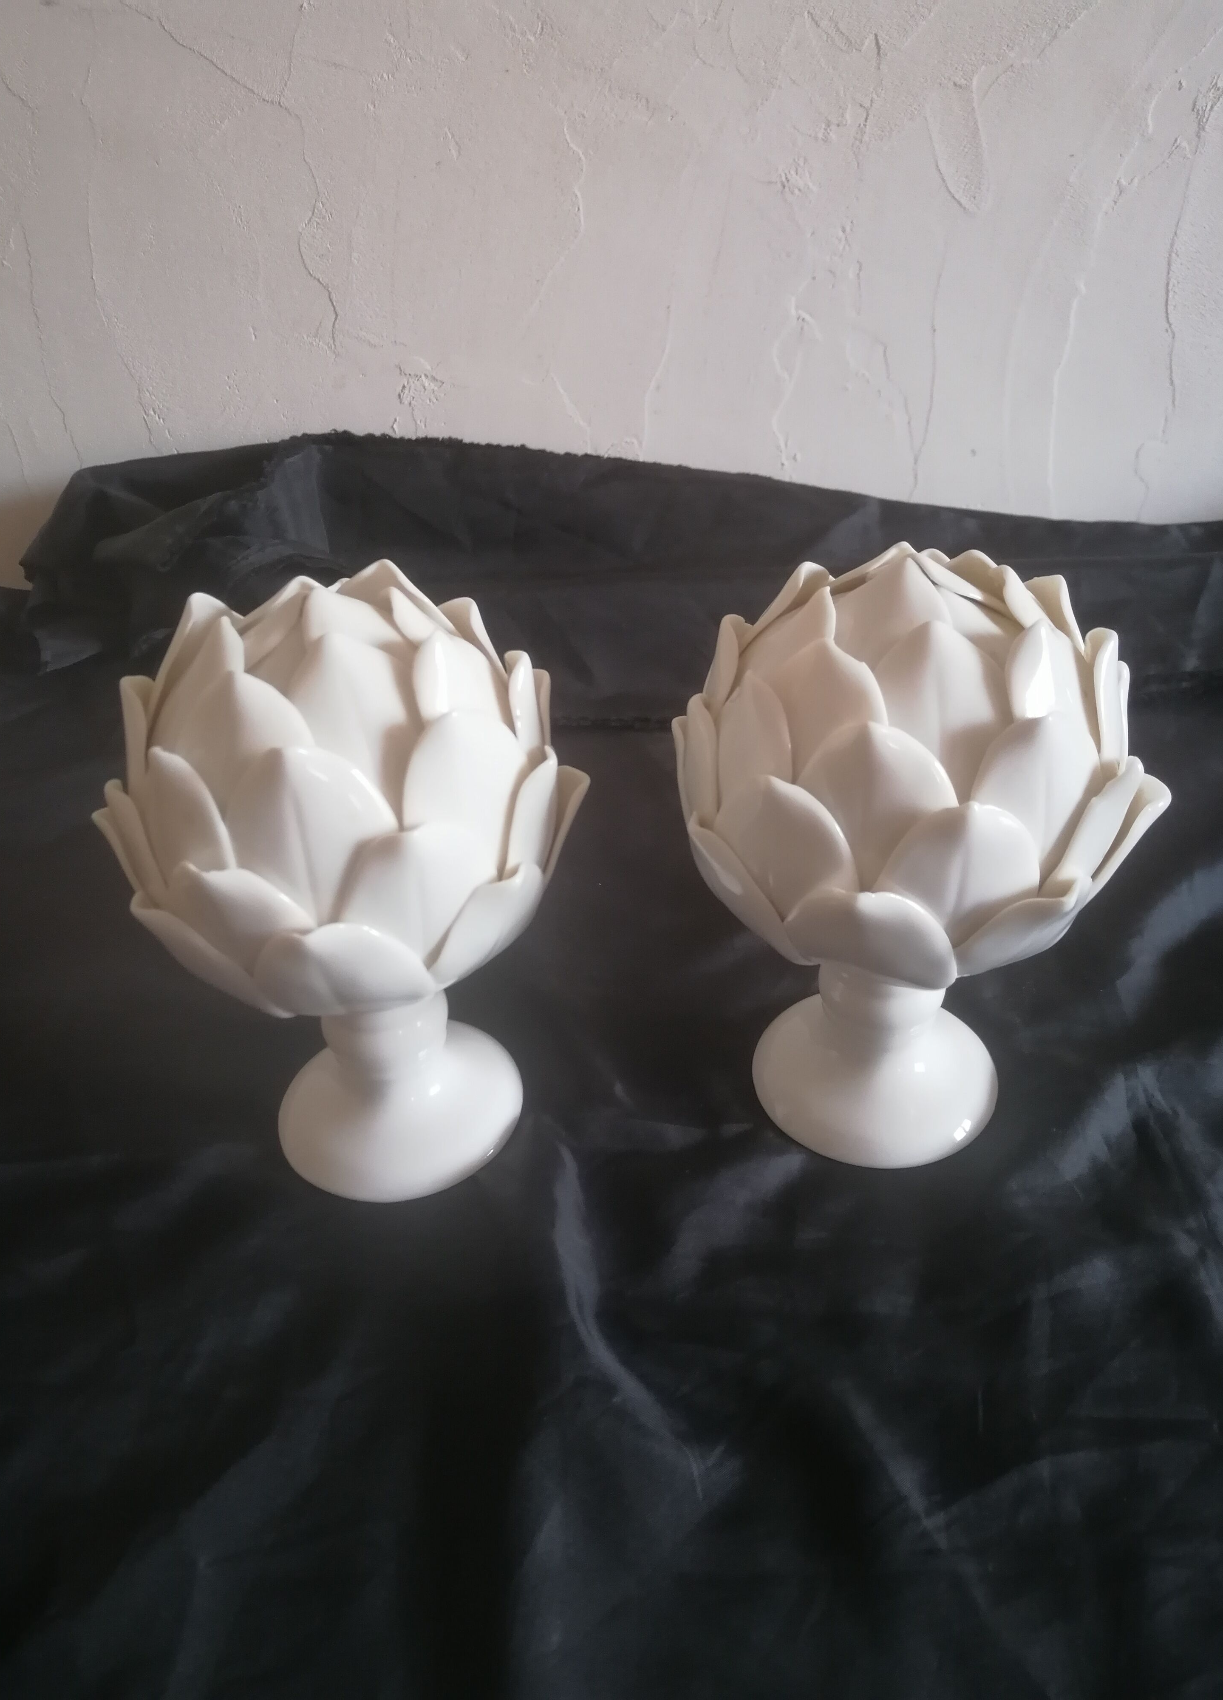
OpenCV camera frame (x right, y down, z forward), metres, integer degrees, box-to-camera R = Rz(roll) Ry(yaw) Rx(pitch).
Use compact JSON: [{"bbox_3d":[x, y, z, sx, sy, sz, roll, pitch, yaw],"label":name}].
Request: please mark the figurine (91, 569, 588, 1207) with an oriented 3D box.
[{"bbox_3d":[-0.092,0.018,0.491,0.167,0.236,0.167,-3,36,0],"label":"figurine"}]

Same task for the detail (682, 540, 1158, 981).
[{"bbox_3d":[0.105,-0.031,0.466,0.167,0.142,0.167,-3,36,0],"label":"detail"}]

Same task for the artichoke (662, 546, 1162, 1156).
[{"bbox_3d":[0.106,0.007,0.494,0.167,0.236,0.167,-3,36,0],"label":"artichoke"}]

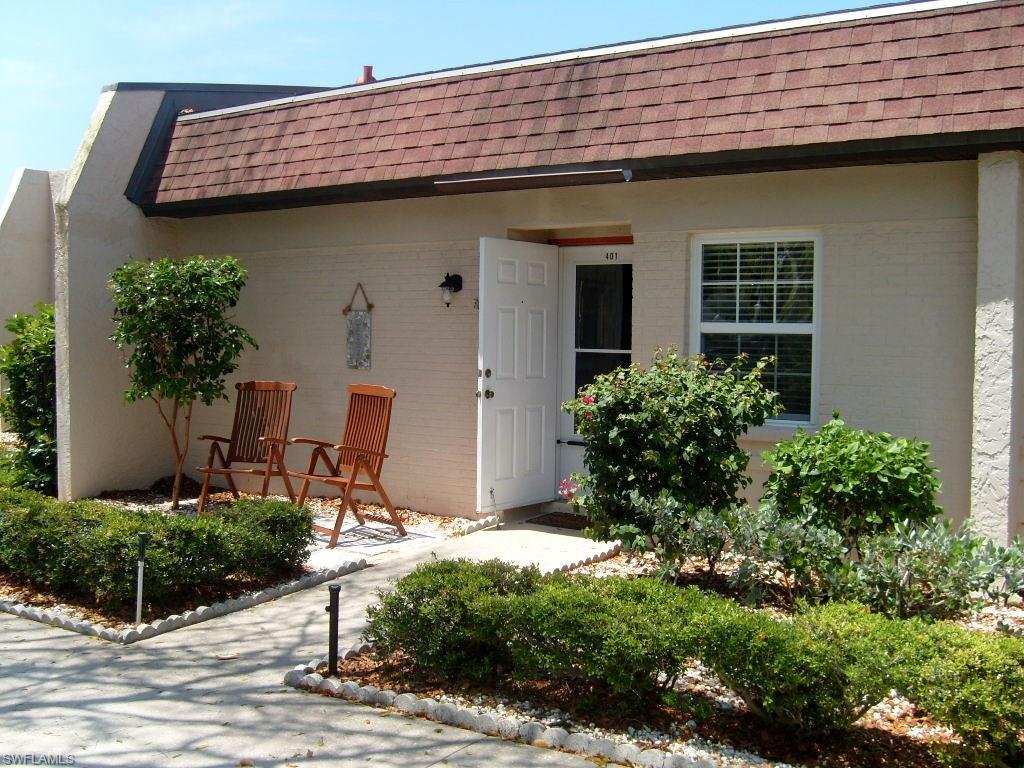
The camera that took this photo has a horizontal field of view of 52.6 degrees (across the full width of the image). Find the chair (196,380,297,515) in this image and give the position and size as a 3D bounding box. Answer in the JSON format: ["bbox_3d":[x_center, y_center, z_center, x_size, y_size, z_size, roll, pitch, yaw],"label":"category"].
[{"bbox_3d":[-2.046,0.537,8.058,0.590,1.070,0.690,2,3,16],"label":"chair"}]

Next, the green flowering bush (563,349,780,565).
[{"bbox_3d":[1.029,0.477,6.720,1.360,1.420,1.200,3,4,33],"label":"green flowering bush"}]

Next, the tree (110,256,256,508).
[{"bbox_3d":[-2.711,-0.012,8.544,1.180,2.070,1.100,3,4,33],"label":"tree"}]

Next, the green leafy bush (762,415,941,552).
[{"bbox_3d":[2.049,0.679,6.250,1.060,1.000,0.950,3,4,33],"label":"green leafy bush"}]

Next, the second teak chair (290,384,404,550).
[{"bbox_3d":[-1.209,0.567,7.502,0.690,1.070,0.590,-2,4,-43],"label":"second teak chair"}]

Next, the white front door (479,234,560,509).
[{"bbox_3d":[0.046,-0.076,8.257,0.050,2.090,0.900,3,4,41],"label":"white front door"}]

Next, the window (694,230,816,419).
[{"bbox_3d":[1.649,-0.378,7.075,0.930,1.270,0.100,3,4,33],"label":"window"}]

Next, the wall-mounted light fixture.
[{"bbox_3d":[-0.491,-0.748,8.204,0.140,0.270,0.200,3,4,33],"label":"wall-mounted light fixture"}]

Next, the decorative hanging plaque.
[{"bbox_3d":[-1.333,-0.502,8.857,0.310,0.735,0.030,3,4,33],"label":"decorative hanging plaque"}]

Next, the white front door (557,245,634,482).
[{"bbox_3d":[0.798,-0.070,8.362,0.900,2.090,0.050,3,4,33],"label":"white front door"}]

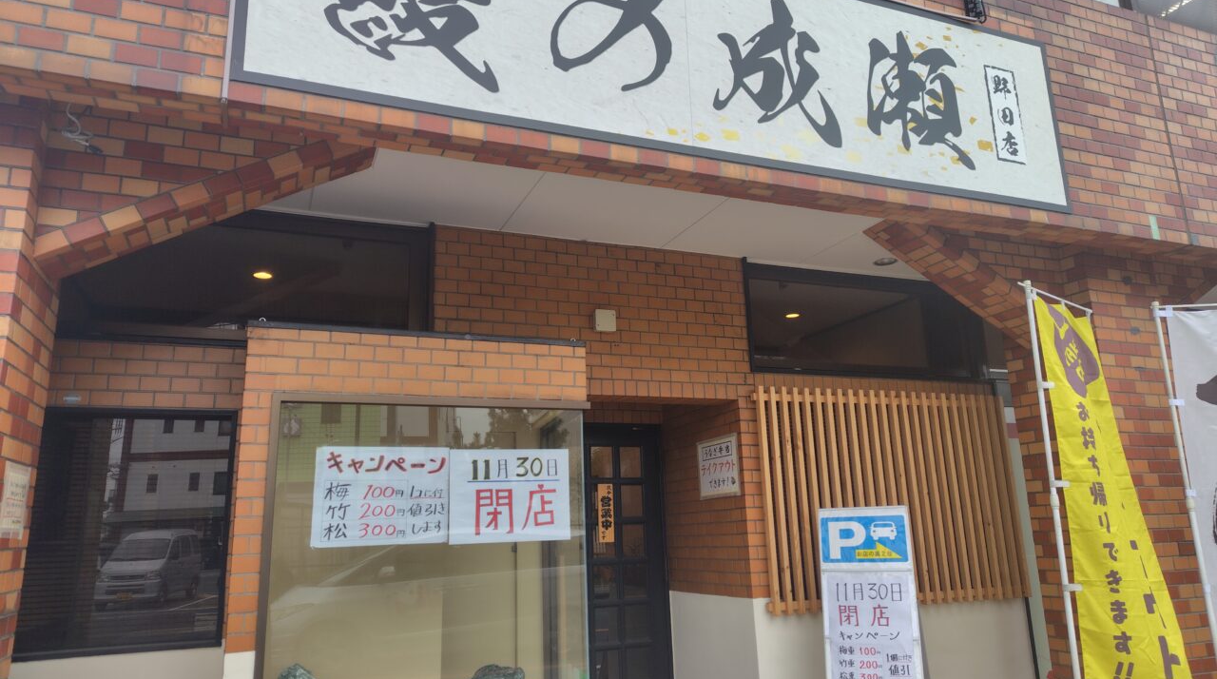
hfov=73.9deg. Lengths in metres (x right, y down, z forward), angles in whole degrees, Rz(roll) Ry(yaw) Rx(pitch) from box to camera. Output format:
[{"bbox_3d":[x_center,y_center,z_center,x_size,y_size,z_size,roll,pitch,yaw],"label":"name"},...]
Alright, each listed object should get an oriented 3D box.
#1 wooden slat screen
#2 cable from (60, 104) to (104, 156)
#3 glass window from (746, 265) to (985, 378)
[{"bbox_3d":[1.689,0.922,4.788,1.862,1.235,0.080,3,-14,-21],"label":"wooden slat screen"},{"bbox_3d":[-1.735,-0.690,2.660,0.120,0.155,0.100,3,-14,-21],"label":"cable"},{"bbox_3d":[1.644,-0.078,5.088,1.785,0.664,0.100,3,-14,-21],"label":"glass window"}]

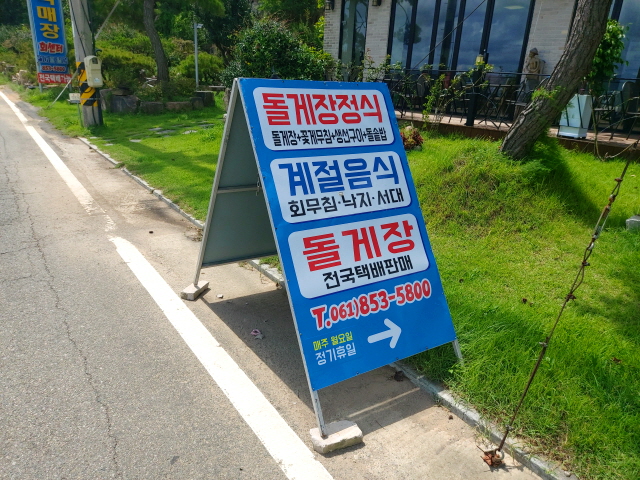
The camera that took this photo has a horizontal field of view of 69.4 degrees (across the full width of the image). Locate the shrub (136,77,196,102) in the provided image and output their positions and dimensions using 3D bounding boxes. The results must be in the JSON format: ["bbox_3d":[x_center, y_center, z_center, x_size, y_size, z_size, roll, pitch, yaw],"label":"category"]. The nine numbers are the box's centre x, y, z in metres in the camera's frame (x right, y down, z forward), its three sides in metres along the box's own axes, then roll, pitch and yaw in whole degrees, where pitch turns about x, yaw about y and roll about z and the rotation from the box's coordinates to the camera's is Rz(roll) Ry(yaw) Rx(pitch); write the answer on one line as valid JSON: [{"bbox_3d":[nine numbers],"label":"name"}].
[{"bbox_3d":[-5.978,-5.861,18.000,2.250,0.950,1.300,-3,20,-17],"label":"shrub"}]

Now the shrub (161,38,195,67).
[{"bbox_3d":[-6.320,-8.250,20.500,1.500,1.500,1.400,-3,20,-16],"label":"shrub"}]

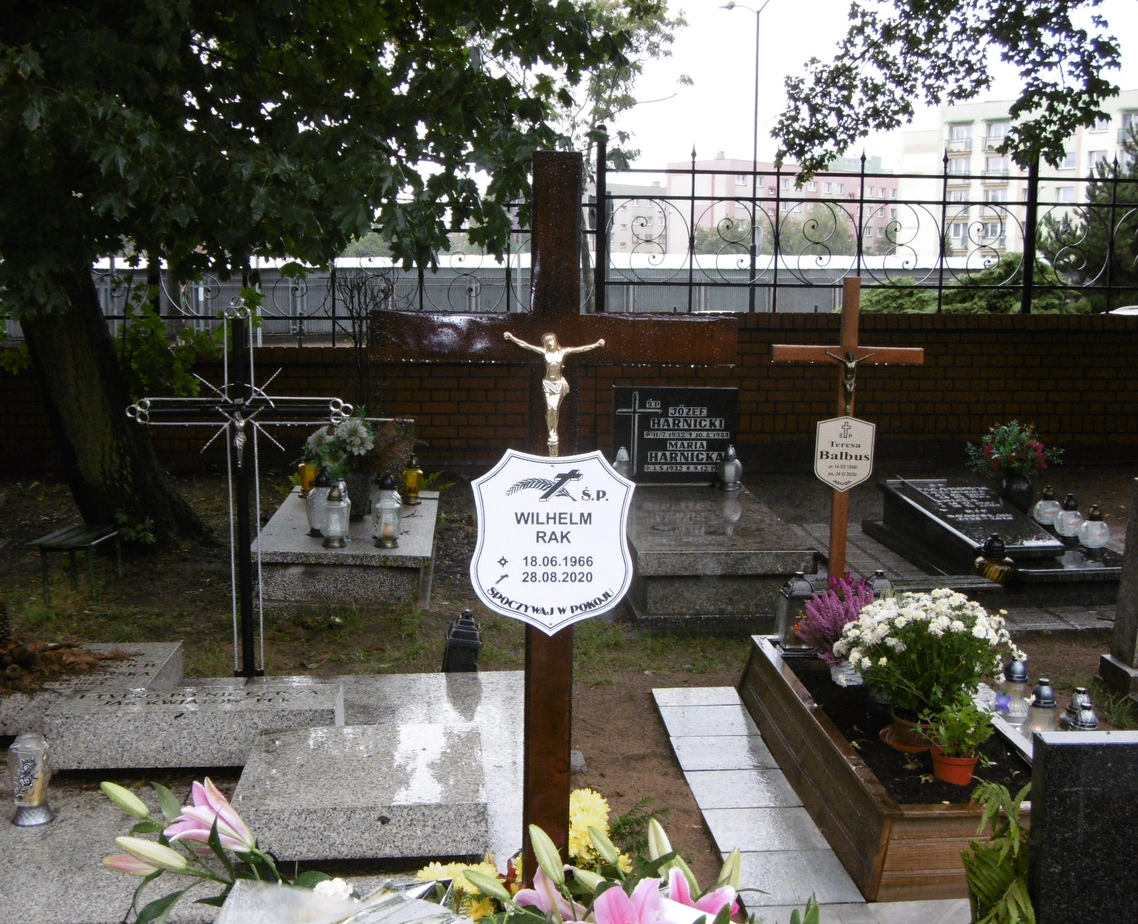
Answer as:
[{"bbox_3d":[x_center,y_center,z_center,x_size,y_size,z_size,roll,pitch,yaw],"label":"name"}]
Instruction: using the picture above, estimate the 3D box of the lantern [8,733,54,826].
[{"bbox_3d":[-1.346,0.789,3.832,0.108,0.214,0.108,0,8,-4],"label":"lantern"}]

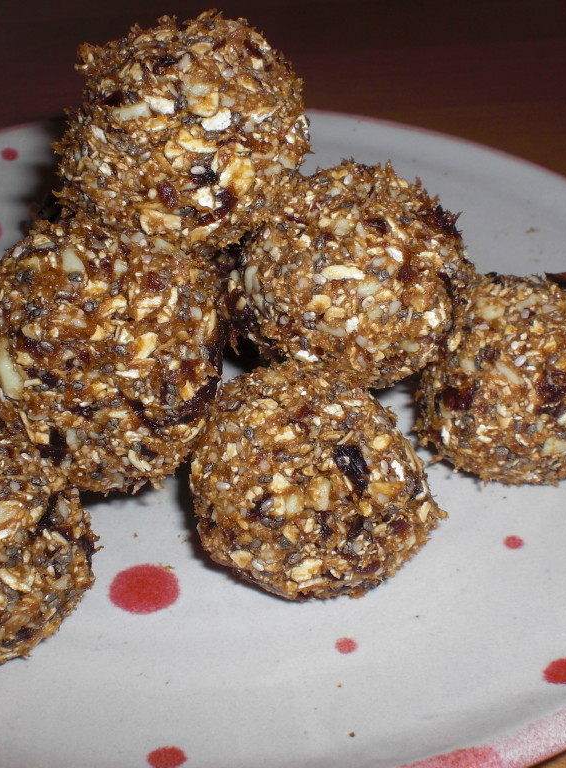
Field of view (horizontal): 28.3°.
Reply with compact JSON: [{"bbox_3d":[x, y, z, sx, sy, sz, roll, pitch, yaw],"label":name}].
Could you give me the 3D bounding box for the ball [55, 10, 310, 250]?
[{"bbox_3d":[-0.017,-0.042,0.191,0.042,0.040,0.041,1,38,0],"label":"ball"}]

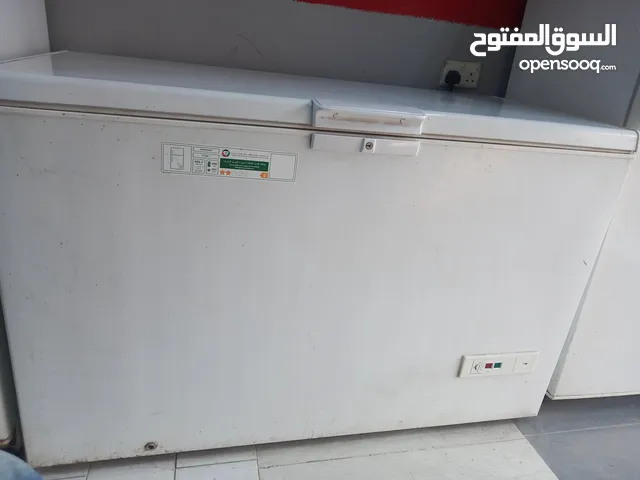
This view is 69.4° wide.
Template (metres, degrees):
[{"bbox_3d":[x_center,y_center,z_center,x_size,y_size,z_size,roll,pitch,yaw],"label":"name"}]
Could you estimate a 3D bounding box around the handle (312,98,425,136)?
[{"bbox_3d":[0.094,-0.239,0.903,0.218,0.047,0.044,1,23,-15],"label":"handle"}]

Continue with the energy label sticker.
[{"bbox_3d":[-0.169,-0.147,0.887,0.256,0.057,0.003,2,23,-16],"label":"energy label sticker"}]

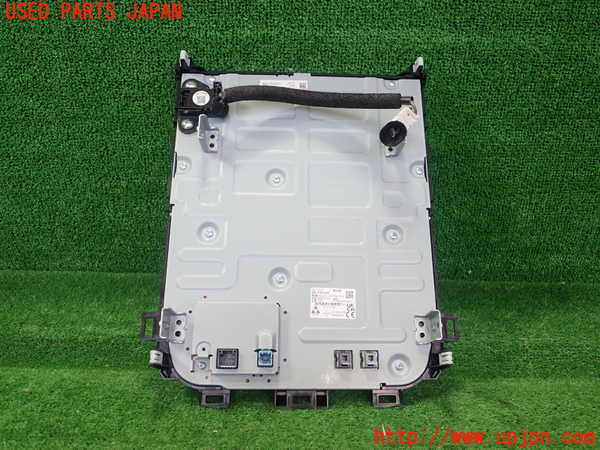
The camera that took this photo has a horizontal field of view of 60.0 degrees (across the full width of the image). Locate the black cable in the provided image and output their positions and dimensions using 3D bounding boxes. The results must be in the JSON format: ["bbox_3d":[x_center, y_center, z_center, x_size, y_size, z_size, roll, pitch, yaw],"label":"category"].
[{"bbox_3d":[0.016,-0.118,0.482,0.174,0.019,0.017,1,-19,-2],"label":"black cable"}]

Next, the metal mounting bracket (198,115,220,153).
[{"bbox_3d":[-0.082,-0.081,0.469,0.015,0.024,0.028,1,-16,-2],"label":"metal mounting bracket"}]

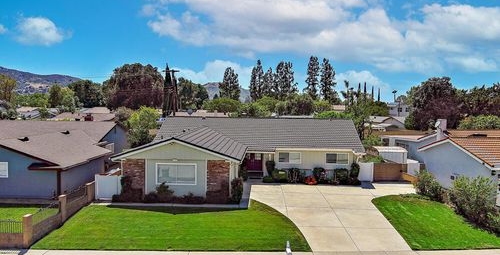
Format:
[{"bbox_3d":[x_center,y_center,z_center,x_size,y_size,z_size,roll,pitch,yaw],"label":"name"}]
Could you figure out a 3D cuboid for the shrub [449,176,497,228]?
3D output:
[{"bbox_3d":[13.218,4.151,23.714,2.550,2.400,2.400,1,4,3],"label":"shrub"}]

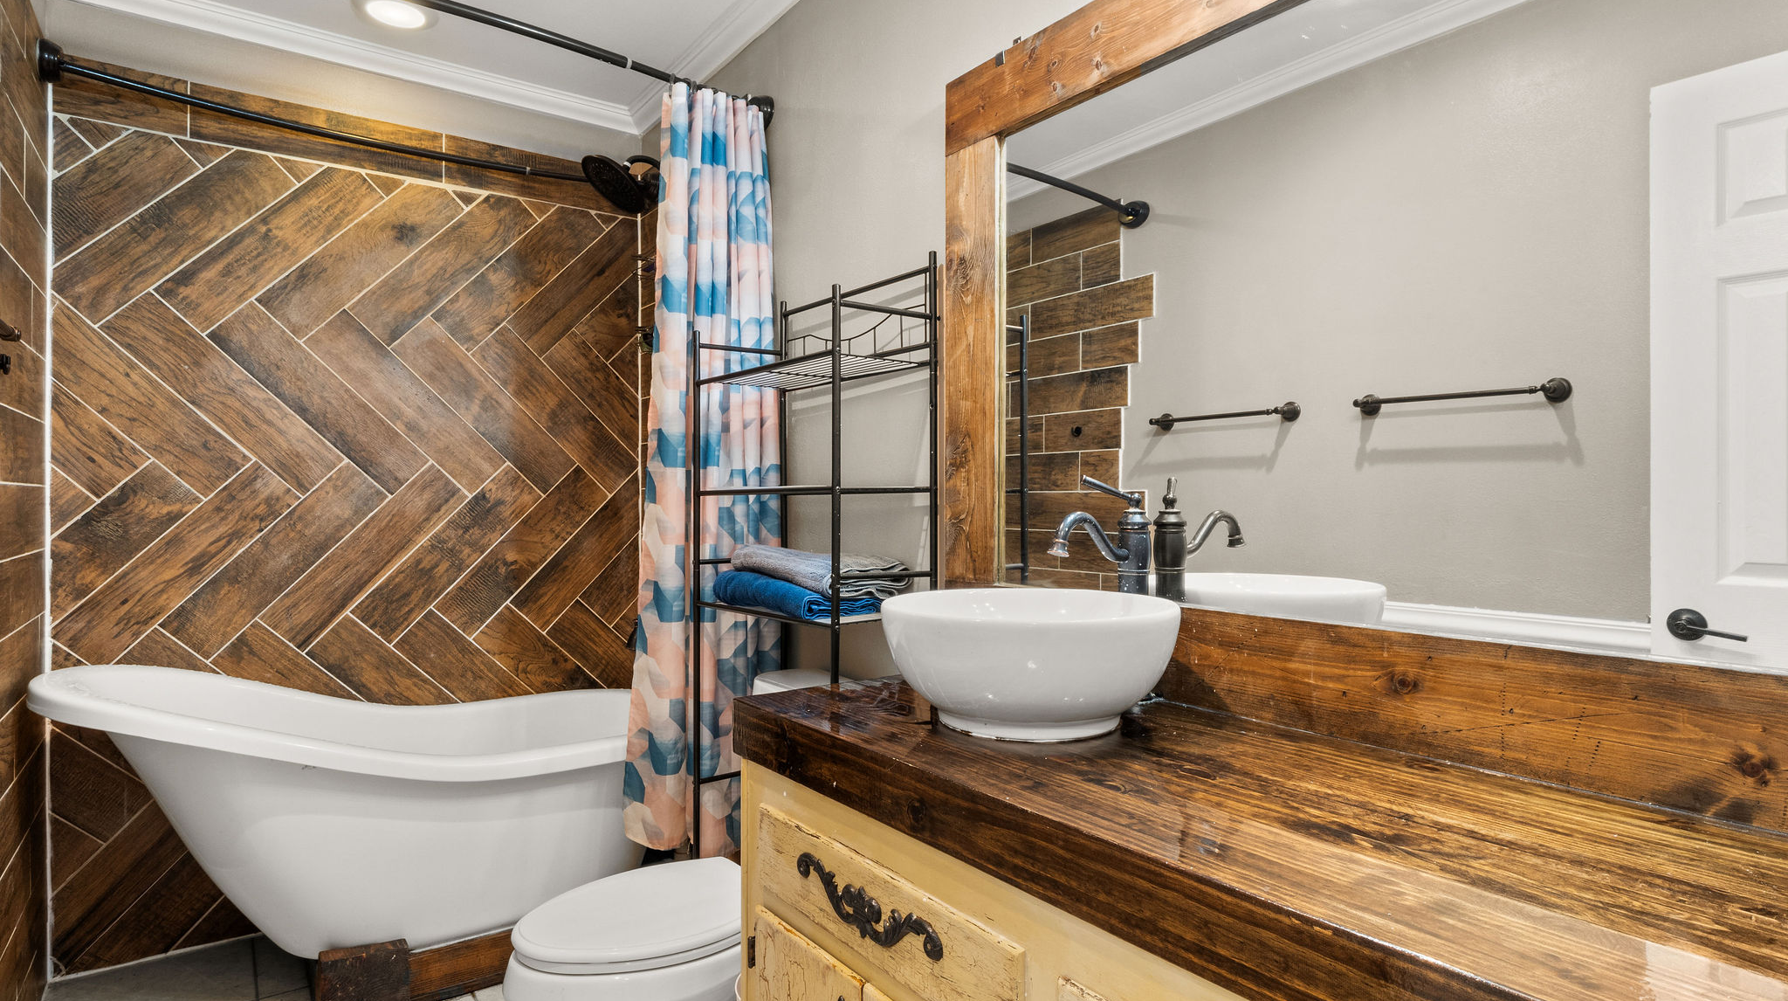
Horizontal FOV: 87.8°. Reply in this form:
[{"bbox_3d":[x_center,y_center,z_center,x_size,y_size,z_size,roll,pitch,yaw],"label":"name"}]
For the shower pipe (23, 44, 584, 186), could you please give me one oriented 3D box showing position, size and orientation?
[{"bbox_3d":[-1.387,-1.002,2.586,1.447,0.090,0.174,0,0,-36],"label":"shower pipe"}]

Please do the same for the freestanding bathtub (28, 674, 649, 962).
[{"bbox_3d":[-1.230,0.700,2.359,1.413,0.683,0.692,0,0,-36],"label":"freestanding bathtub"}]

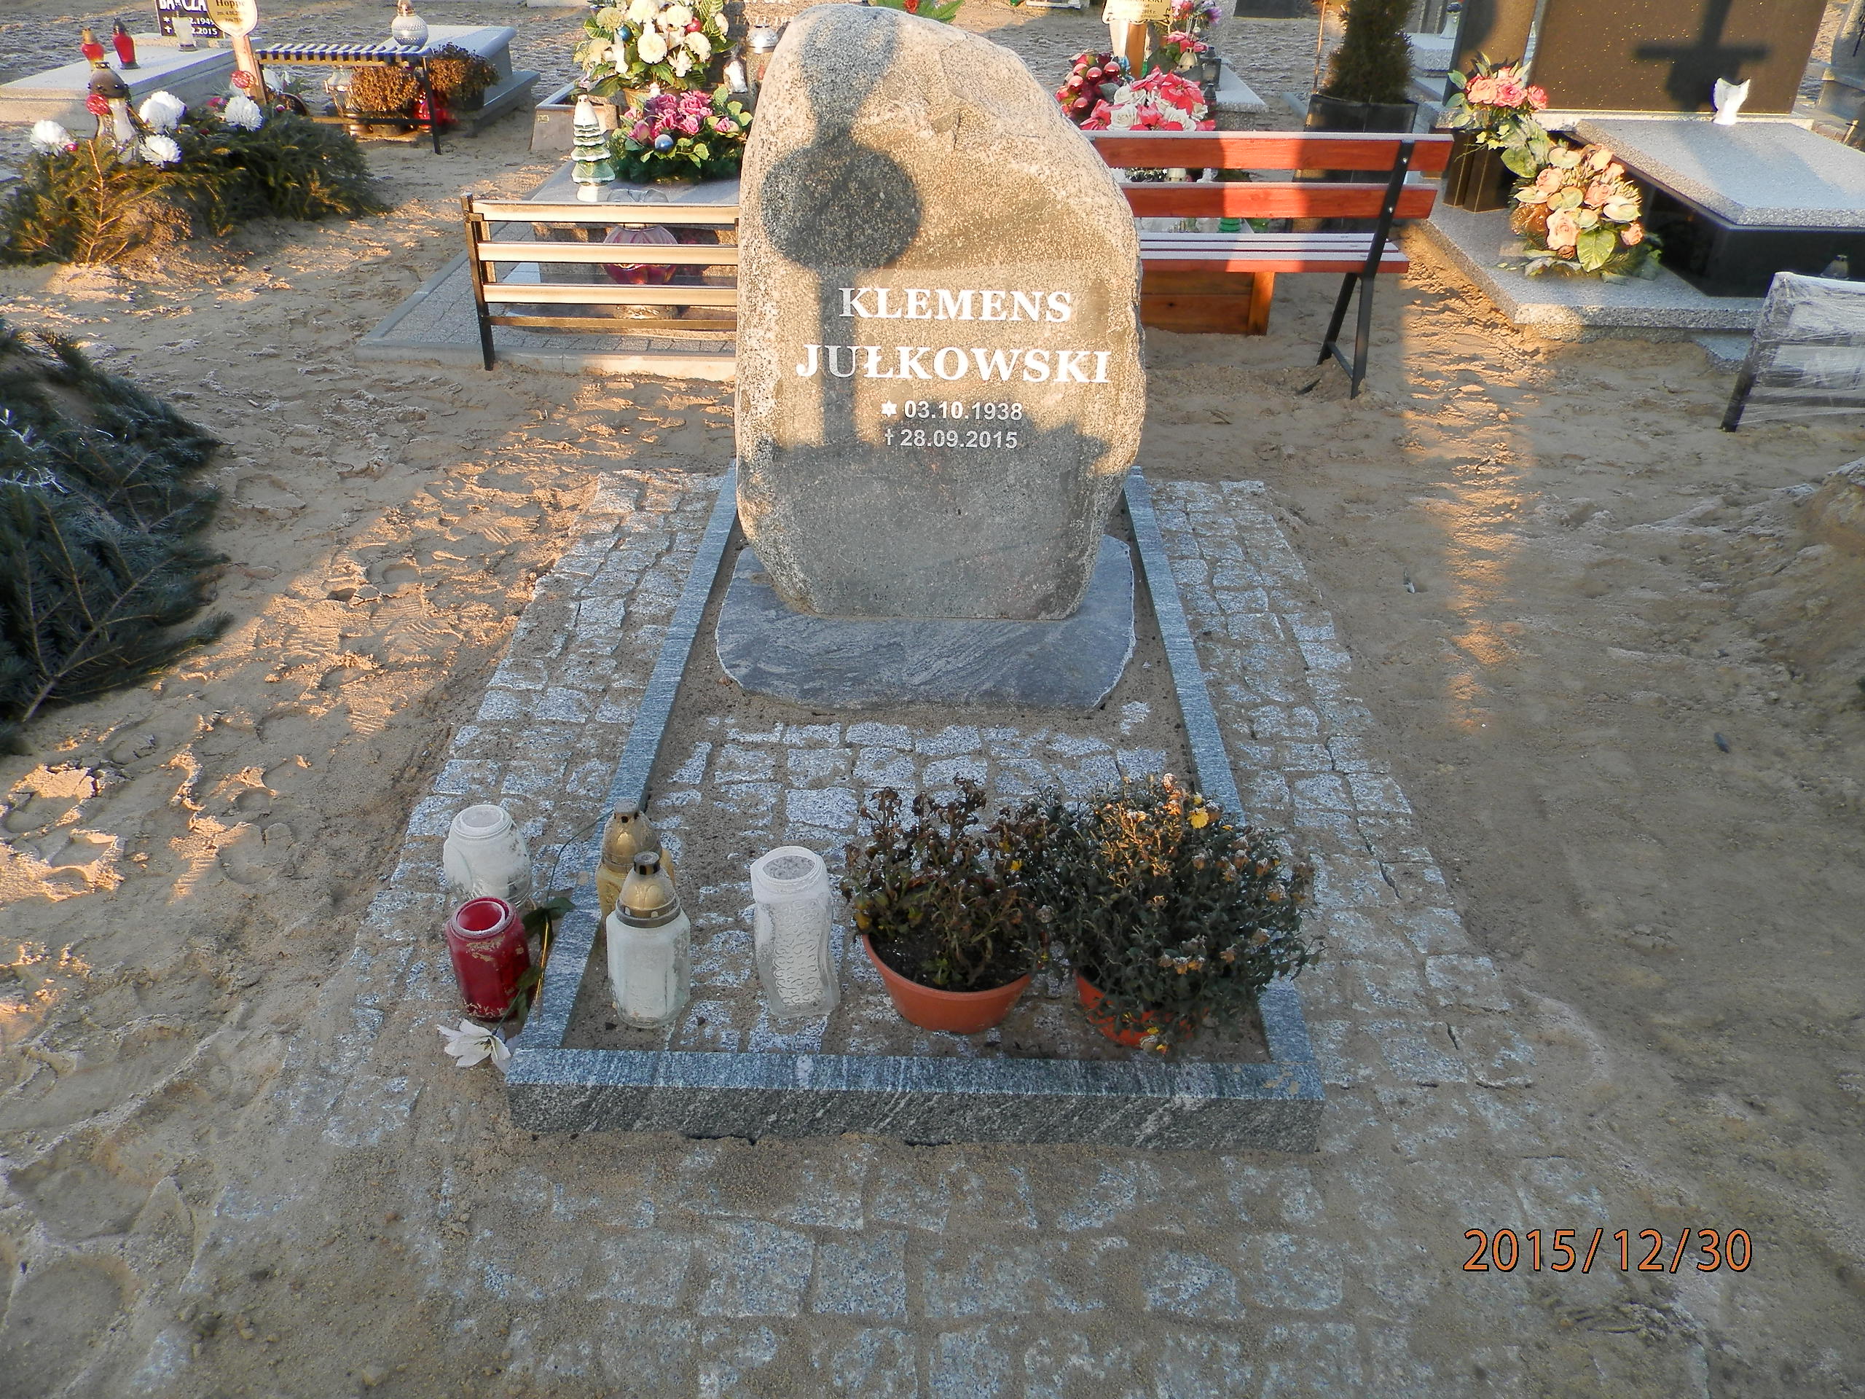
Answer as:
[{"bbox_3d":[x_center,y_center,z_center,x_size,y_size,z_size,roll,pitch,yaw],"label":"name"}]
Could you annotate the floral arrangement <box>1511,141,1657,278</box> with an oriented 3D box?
[{"bbox_3d":[2.103,-1.584,4.328,0.423,0.378,0.360,1,33,0],"label":"floral arrangement"}]

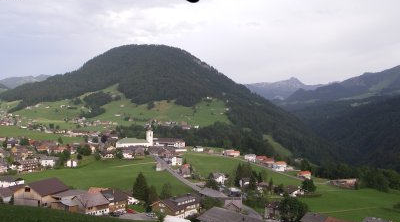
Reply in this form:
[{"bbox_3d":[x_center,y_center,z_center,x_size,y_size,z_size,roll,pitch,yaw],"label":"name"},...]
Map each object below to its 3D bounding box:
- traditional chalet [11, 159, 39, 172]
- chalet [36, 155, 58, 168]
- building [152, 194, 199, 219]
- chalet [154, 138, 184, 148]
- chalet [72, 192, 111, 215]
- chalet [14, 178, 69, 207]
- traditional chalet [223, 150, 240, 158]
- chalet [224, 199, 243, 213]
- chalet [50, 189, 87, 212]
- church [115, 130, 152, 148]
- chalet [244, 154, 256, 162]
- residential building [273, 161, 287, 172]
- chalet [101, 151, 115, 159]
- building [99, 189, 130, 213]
[{"bbox_3d":[-167.920,51.550,420.000,22.960,8.520,14.000,-1,1,-28],"label":"traditional chalet"},{"bbox_3d":[-124.210,40.600,359.810,13.000,9.000,11.500,0,2,-3],"label":"chalet"},{"bbox_3d":[-13.600,54.480,254.920,15.500,9.500,22.500,1,1,36],"label":"building"},{"bbox_3d":[-34.930,35.880,505.000,31.840,9.850,13.000,0,1,7],"label":"chalet"},{"bbox_3d":[-55.870,45.830,220.810,16.500,8.800,13.800,2,3,44],"label":"chalet"},{"bbox_3d":[-81.780,43.020,227.750,18.000,11.700,20.500,1,3,21],"label":"chalet"},{"bbox_3d":[34.870,46.600,485.000,18.960,7.340,11.000,0,1,5],"label":"traditional chalet"},{"bbox_3d":[16.060,47.010,216.860,8.800,6.800,9.500,1,2,12],"label":"chalet"},{"bbox_3d":[-77.220,51.770,258.000,15.270,9.620,13.000,1,1,30],"label":"chalet"},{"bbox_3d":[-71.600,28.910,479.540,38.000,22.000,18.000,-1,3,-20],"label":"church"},{"bbox_3d":[44.280,40.520,384.850,10.000,7.000,10.000,0,2,-5],"label":"chalet"},{"bbox_3d":[76.990,53.330,425.000,10.570,7.810,10.000,0,1,25],"label":"residential building"},{"bbox_3d":[-94.800,45.210,450.000,13.260,6.540,12.000,0,1,-12],"label":"chalet"},{"bbox_3d":[-45.140,46.610,225.820,13.000,8.500,12.000,-2,3,-39],"label":"building"}]

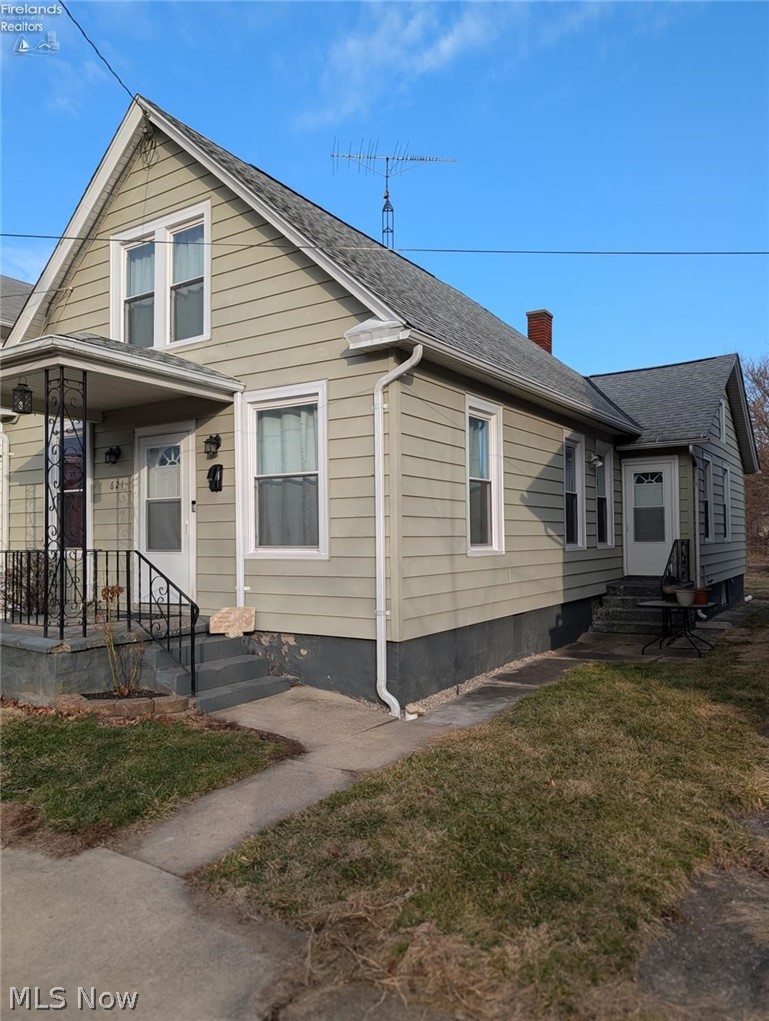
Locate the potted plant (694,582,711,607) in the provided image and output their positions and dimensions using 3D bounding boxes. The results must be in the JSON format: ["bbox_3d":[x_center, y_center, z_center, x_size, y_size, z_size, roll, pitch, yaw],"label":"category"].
[{"bbox_3d":[4.614,1.209,10.300,0.260,0.330,0.260,-2,-3,33],"label":"potted plant"}]

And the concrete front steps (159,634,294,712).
[{"bbox_3d":[-1.741,1.640,7.260,0.960,0.510,1.247,-2,-3,33],"label":"concrete front steps"}]

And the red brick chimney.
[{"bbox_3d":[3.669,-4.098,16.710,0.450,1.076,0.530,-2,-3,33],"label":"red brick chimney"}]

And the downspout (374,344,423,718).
[{"bbox_3d":[0.146,0.191,6.745,0.559,3.495,0.124,-2,-3,33],"label":"downspout"}]

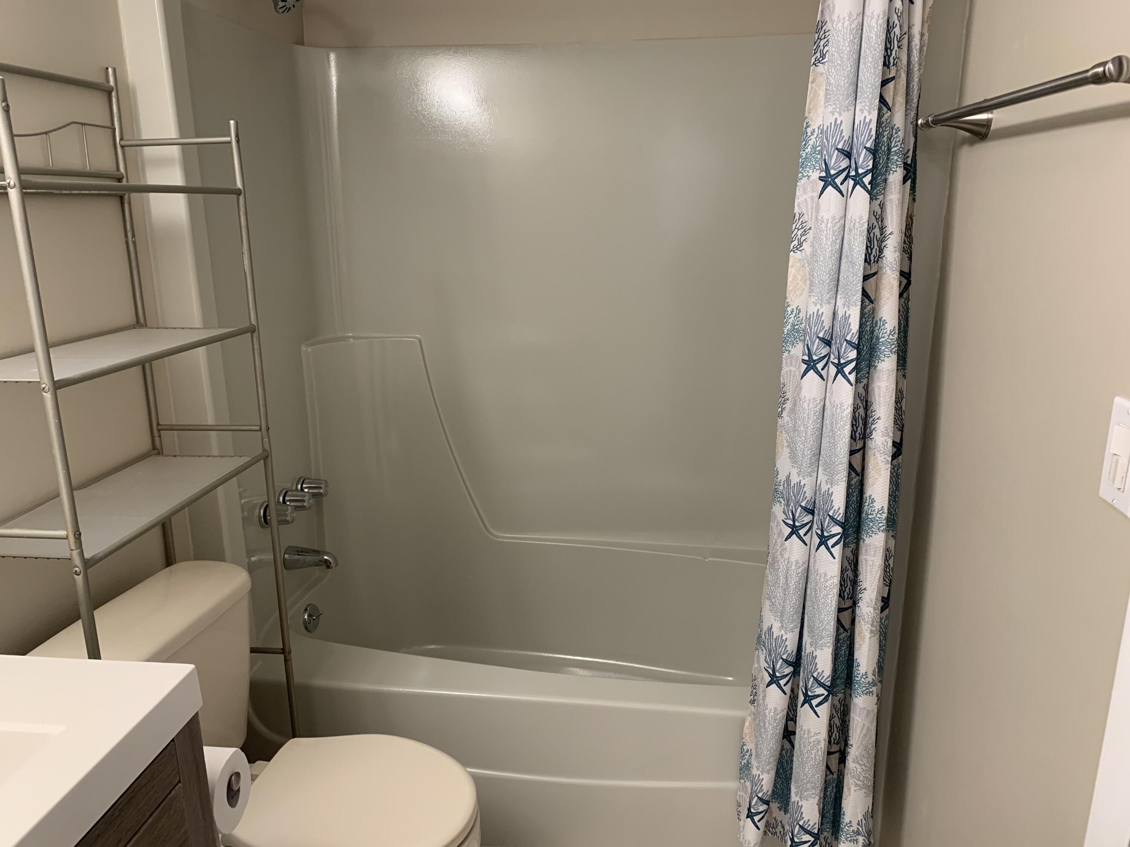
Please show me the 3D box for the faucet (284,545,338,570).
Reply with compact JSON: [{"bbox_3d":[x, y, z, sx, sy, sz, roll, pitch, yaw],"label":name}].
[{"bbox_3d":[-0.629,0.339,2.125,0.128,0.061,0.057,1,15,6],"label":"faucet"}]

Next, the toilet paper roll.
[{"bbox_3d":[-0.508,0.506,1.176,0.102,0.108,0.108,1,15,6],"label":"toilet paper roll"}]

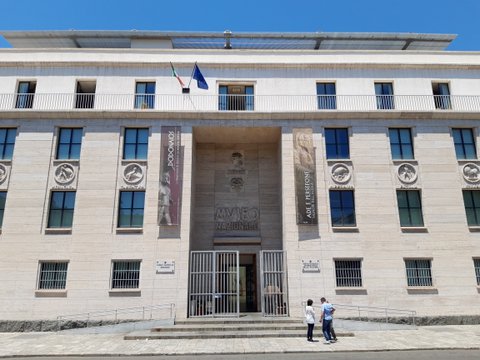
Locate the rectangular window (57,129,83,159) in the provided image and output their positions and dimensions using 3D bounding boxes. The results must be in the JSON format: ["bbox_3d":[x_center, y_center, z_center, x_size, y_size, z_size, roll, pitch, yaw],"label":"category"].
[{"bbox_3d":[-9.381,-1.970,19.896,1.310,1.871,0.220,0,-14,-1],"label":"rectangular window"}]

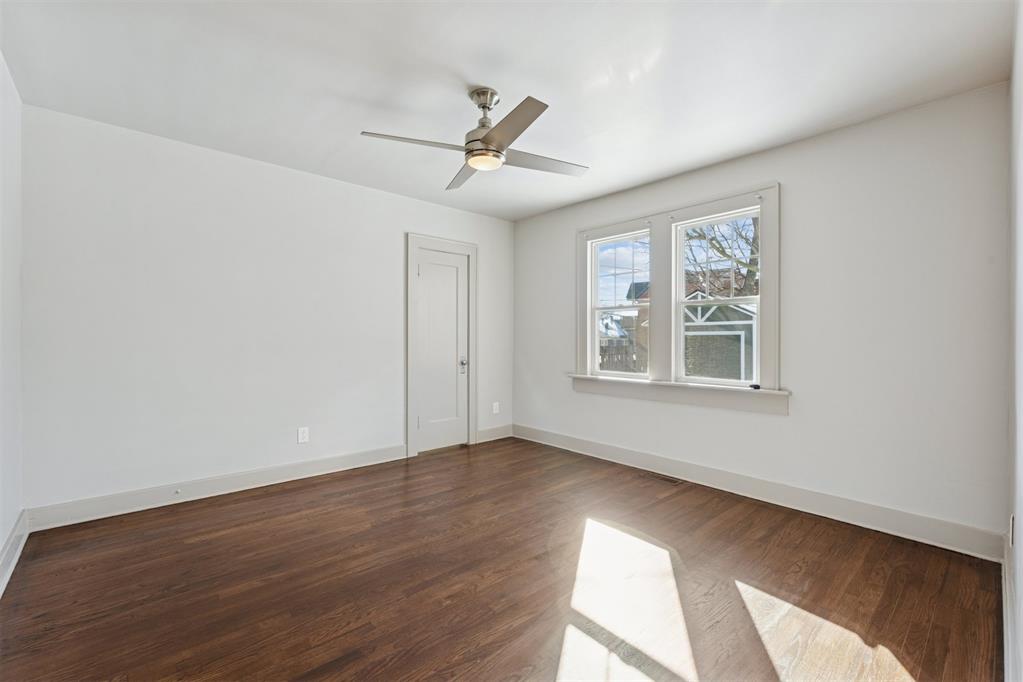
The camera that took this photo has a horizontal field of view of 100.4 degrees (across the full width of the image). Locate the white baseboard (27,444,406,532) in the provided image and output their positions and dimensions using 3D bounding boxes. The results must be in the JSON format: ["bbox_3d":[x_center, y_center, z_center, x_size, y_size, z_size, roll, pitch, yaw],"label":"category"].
[{"bbox_3d":[-1.886,1.032,3.205,2.336,0.142,0.022,0,1,-40],"label":"white baseboard"}]

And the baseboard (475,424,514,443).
[{"bbox_3d":[-0.175,1.028,4.691,0.548,0.142,0.022,0,1,-40],"label":"baseboard"}]

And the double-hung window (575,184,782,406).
[{"bbox_3d":[1.254,-0.311,3.559,0.100,1.492,1.758,0,1,-42],"label":"double-hung window"}]

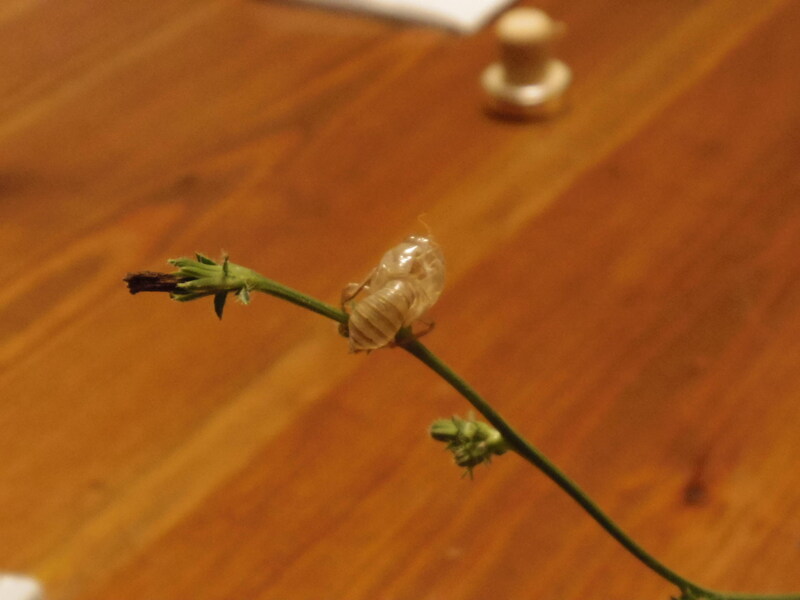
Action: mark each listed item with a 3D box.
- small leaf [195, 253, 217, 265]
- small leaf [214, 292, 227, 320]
[{"bbox_3d":[-0.033,-0.007,0.322,0.004,0.001,0.002,30,88,0],"label":"small leaf"},{"bbox_3d":[-0.030,0.001,0.321,0.002,0.001,0.005,3,90,-5],"label":"small leaf"}]

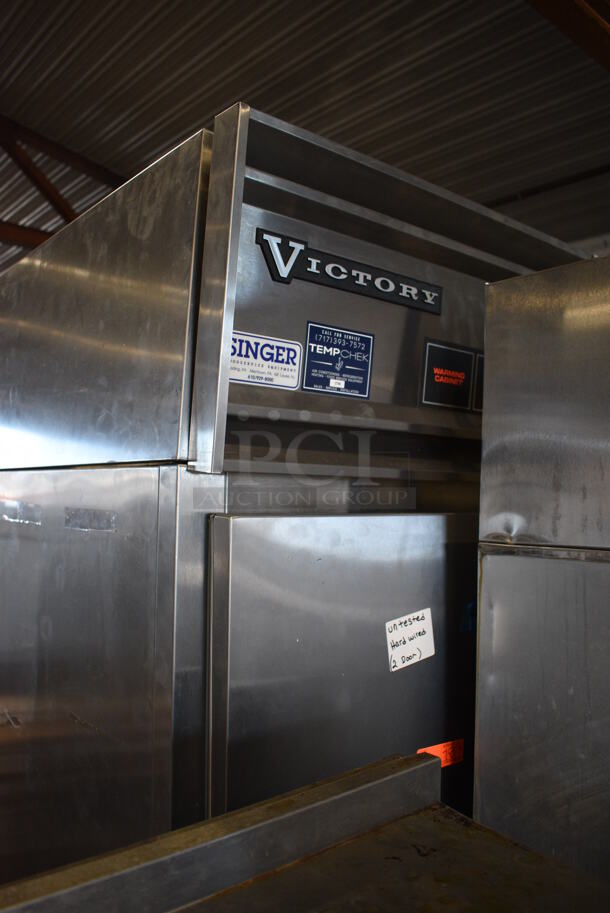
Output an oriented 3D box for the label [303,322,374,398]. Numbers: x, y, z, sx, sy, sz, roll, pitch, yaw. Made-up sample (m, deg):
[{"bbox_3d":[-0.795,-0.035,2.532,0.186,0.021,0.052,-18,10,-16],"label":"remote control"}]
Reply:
[{"bbox_3d":[0.041,-0.108,0.786,0.103,0.077,0.002,3,3,-39],"label":"label"}]

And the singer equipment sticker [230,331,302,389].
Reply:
[{"bbox_3d":[-0.044,-0.100,0.719,0.104,0.052,0.002,3,3,-39],"label":"singer equipment sticker"}]

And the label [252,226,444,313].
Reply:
[{"bbox_3d":[0.065,-0.205,0.791,0.294,0.050,0.008,3,3,-39],"label":"label"}]

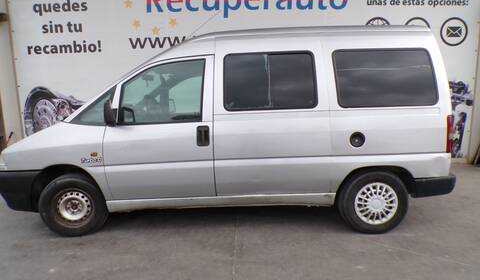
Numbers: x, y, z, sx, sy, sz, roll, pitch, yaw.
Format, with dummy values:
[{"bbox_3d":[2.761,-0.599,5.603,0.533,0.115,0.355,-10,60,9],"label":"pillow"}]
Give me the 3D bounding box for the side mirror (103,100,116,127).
[{"bbox_3d":[-1.126,-0.230,2.894,0.090,0.220,0.170,-1,8,2],"label":"side mirror"}]

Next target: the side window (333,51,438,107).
[{"bbox_3d":[1.290,-0.549,2.953,0.920,0.525,0.060,-1,-1,2],"label":"side window"}]

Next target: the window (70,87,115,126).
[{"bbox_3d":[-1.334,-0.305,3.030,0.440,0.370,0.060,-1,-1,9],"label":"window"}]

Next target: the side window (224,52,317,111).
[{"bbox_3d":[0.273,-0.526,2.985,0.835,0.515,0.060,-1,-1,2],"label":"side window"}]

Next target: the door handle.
[{"bbox_3d":[-0.329,-0.036,2.995,0.115,0.185,0.045,-1,8,2],"label":"door handle"}]

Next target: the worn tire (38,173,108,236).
[{"bbox_3d":[-1.587,0.647,3.262,0.615,0.610,0.200,-2,8,-5],"label":"worn tire"}]

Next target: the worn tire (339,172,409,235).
[{"bbox_3d":[1.235,0.594,3.174,0.615,0.610,0.200,-1,8,2],"label":"worn tire"}]

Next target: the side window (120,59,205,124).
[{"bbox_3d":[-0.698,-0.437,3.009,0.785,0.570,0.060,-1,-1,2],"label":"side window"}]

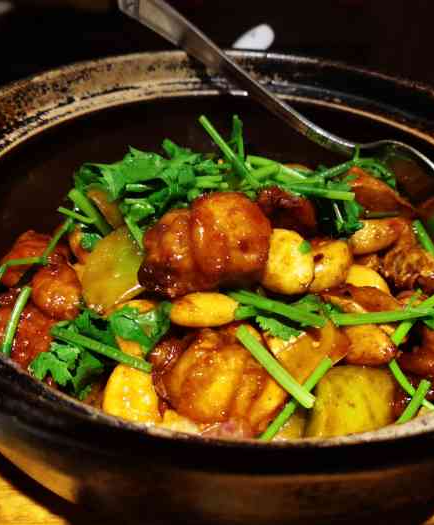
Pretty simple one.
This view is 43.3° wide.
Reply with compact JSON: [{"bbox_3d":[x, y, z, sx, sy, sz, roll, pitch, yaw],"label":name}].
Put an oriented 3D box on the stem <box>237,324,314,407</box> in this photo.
[{"bbox_3d":[0.019,0.035,0.184,0.004,0.004,0.035,-30,65,-34],"label":"stem"}]

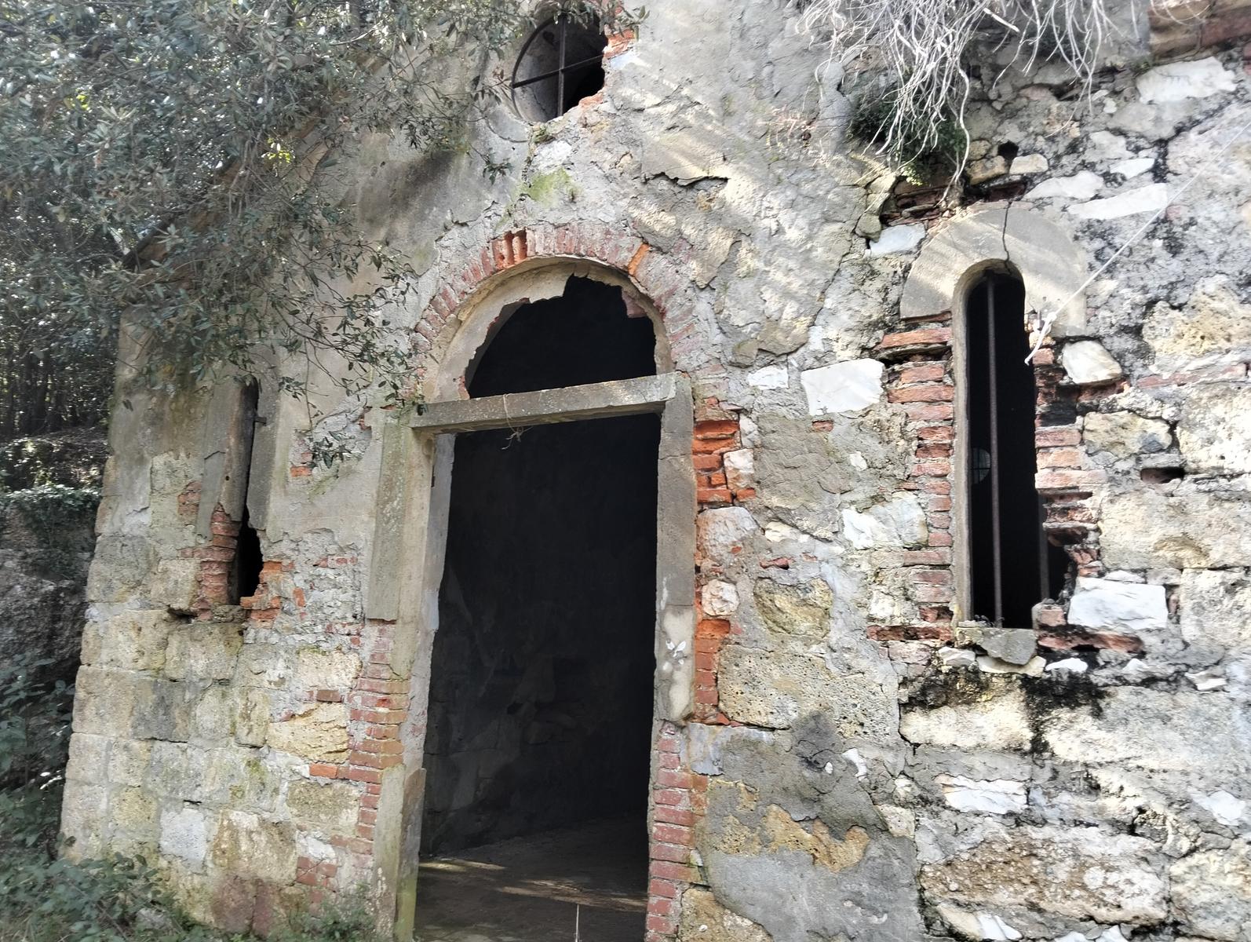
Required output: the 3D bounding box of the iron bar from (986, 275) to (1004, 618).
[{"bbox_3d":[1.280,-0.086,3.262,0.020,1.238,0.020,-3,-12,27],"label":"iron bar"}]

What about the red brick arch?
[{"bbox_3d":[-0.258,-0.713,4.240,1.585,0.785,0.240,-4,-13,27],"label":"red brick arch"}]

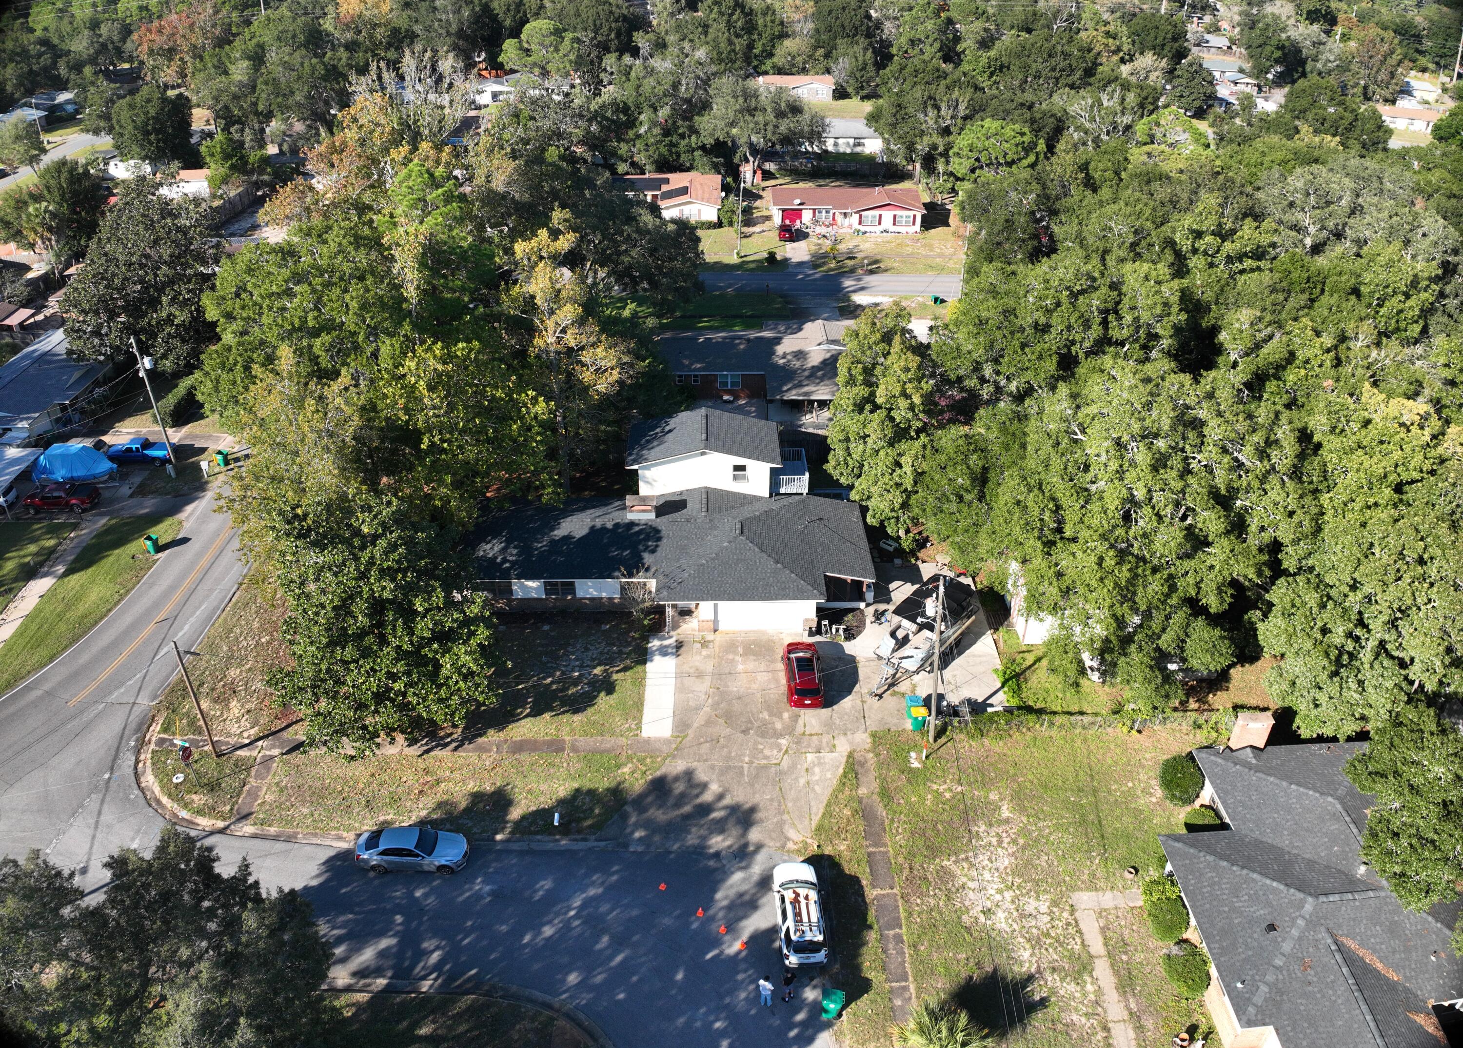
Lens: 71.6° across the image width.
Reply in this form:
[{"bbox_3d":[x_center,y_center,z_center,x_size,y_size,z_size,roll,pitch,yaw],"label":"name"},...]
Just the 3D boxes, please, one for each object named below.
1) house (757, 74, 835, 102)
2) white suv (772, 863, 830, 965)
[{"bbox_3d":[12.268,-88.246,204.794,17.000,3.800,12.500,0,32,0],"label":"house"},{"bbox_3d":[2.646,15.231,40.005,1.830,1.740,4.500,-2,32,-2],"label":"white suv"}]

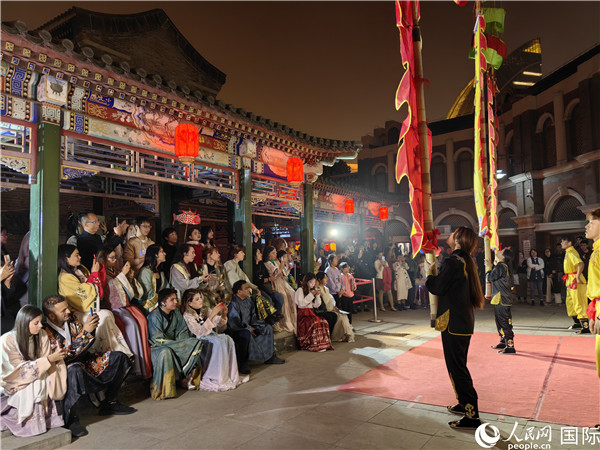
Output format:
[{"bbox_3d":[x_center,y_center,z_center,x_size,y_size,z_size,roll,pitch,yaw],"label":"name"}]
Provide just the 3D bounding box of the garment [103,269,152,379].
[{"bbox_3d":[-1.931,1.054,5.208,0.640,1.148,0.480,-2,-5,20],"label":"garment"}]

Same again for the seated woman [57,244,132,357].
[{"bbox_3d":[-2.210,0.848,5.057,0.740,1.279,0.560,-1,-5,10],"label":"seated woman"}]

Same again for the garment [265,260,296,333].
[{"bbox_3d":[-0.318,1.177,7.636,0.600,1.189,0.500,-4,-6,35],"label":"garment"}]

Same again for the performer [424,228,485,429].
[{"bbox_3d":[1.312,0.833,3.992,0.480,1.600,0.470,-2,-5,16],"label":"performer"}]

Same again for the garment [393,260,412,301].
[{"bbox_3d":[2.975,1.609,13.696,0.560,1.150,0.400,0,-5,-6],"label":"garment"}]

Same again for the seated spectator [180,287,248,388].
[{"bbox_3d":[-0.976,1.243,5.391,0.760,1.070,0.580,-3,-6,29],"label":"seated spectator"}]

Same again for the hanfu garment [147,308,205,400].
[{"bbox_3d":[-1.338,1.303,5.051,0.620,0.900,0.630,-5,-7,43],"label":"hanfu garment"}]

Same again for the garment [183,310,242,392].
[{"bbox_3d":[-0.984,1.344,5.337,0.680,0.860,0.580,-3,-6,29],"label":"garment"}]

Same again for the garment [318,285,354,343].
[{"bbox_3d":[0.627,1.553,8.260,0.680,0.987,0.520,-3,-5,25],"label":"garment"}]

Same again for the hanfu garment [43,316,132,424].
[{"bbox_3d":[-1.821,1.192,4.060,0.660,0.860,0.700,-4,-6,34],"label":"hanfu garment"}]

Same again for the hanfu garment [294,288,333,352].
[{"bbox_3d":[0.217,1.512,7.535,0.620,0.957,0.520,-5,-6,40],"label":"hanfu garment"}]

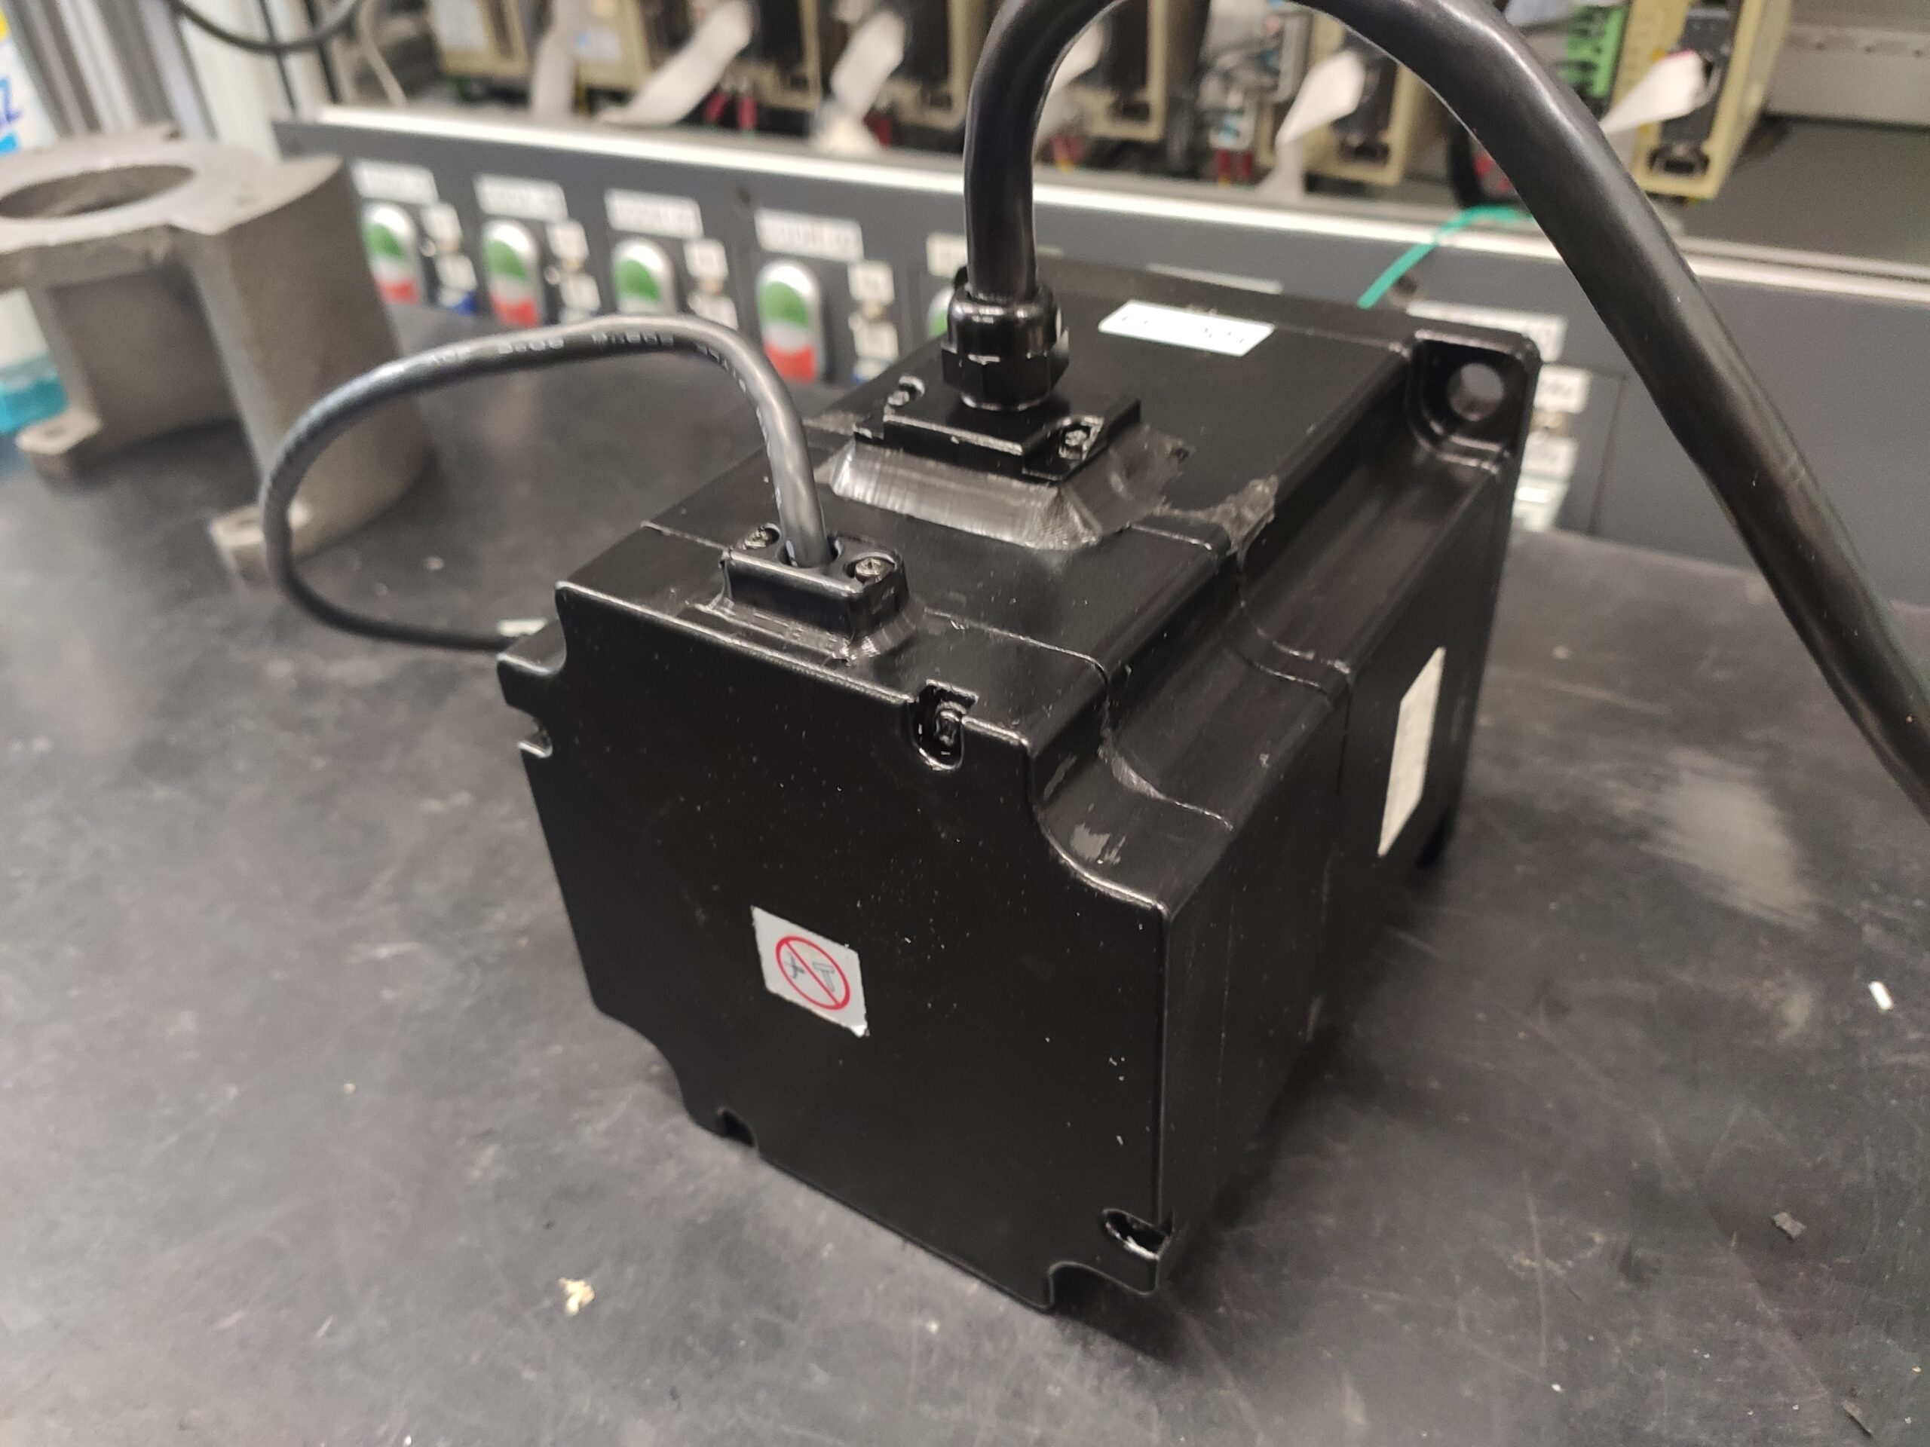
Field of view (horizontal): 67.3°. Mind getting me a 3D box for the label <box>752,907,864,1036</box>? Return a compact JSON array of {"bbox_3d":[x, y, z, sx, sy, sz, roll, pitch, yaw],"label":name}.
[{"bbox_3d":[-0.025,0.040,0.233,0.021,0.019,0.001,18,42,28],"label":"label"}]

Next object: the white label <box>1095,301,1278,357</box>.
[{"bbox_3d":[0.043,-0.077,0.283,0.031,0.001,0.015,18,42,28],"label":"white label"}]

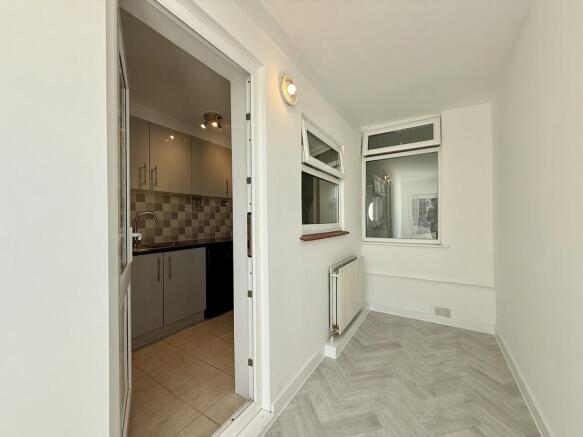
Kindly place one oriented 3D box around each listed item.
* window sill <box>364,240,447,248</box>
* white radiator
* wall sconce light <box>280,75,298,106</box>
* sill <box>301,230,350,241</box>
[{"bbox_3d":[1.394,0.334,2.987,0.990,0.034,0.065,-1,0,31],"label":"window sill"},{"bbox_3d":[0.614,0.773,2.561,0.105,0.610,0.800,-1,0,31],"label":"white radiator"},{"bbox_3d":[0.005,-0.908,1.671,0.065,0.180,0.180,-1,0,31],"label":"wall sconce light"},{"bbox_3d":[0.347,0.164,2.271,0.095,0.030,1.090,-1,0,31],"label":"sill"}]

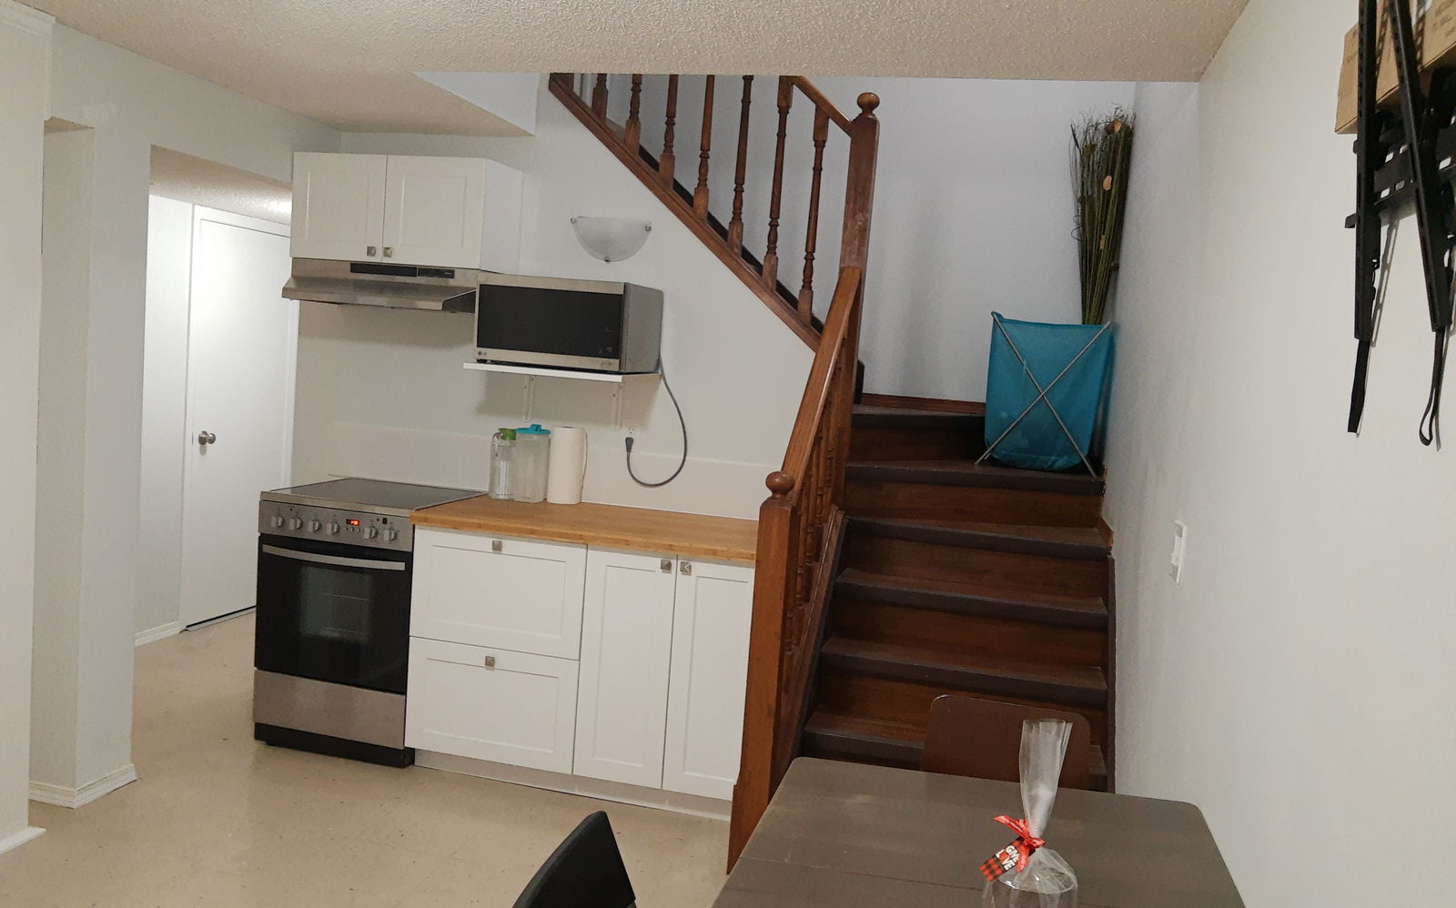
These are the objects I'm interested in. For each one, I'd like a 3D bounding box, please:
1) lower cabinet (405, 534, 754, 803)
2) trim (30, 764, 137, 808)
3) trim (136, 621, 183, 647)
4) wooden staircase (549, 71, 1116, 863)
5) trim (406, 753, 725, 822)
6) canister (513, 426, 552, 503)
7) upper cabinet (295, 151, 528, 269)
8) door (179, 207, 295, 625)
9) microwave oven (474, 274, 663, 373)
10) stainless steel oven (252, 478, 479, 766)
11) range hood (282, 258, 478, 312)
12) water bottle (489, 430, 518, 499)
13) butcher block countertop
[{"bbox_3d":[-0.413,0.648,3.841,1.213,0.763,0.604,5,6,13],"label":"lower cabinet"},{"bbox_3d":[-2.022,1.024,3.429,0.193,0.056,0.246,5,6,13],"label":"trim"},{"bbox_3d":[-2.622,0.832,5.026,0.017,0.055,0.300,5,6,13],"label":"trim"},{"bbox_3d":[0.253,-0.127,3.916,2.230,2.550,1.900,5,6,14],"label":"wooden staircase"},{"bbox_3d":[-0.511,1.093,3.672,1.186,0.088,0.020,5,6,13],"label":"trim"},{"bbox_3d":[-0.735,0.037,4.126,0.130,0.285,0.130,5,6,14],"label":"canister"},{"bbox_3d":[-1.189,-0.885,4.060,0.760,0.381,0.325,5,6,13],"label":"upper cabinet"},{"bbox_3d":[-2.419,-0.172,5.446,0.050,1.960,0.770,5,6,14],"label":"door"},{"bbox_3d":[-0.560,-0.462,3.928,0.533,0.298,0.410,5,6,14],"label":"microwave oven"},{"bbox_3d":[-1.301,0.590,4.019,0.598,0.911,0.588,5,6,13],"label":"stainless steel oven"},{"bbox_3d":[-1.220,-0.617,4.025,0.750,0.155,0.447,5,6,13],"label":"range hood"},{"bbox_3d":[-0.851,0.038,4.157,0.100,0.260,0.100,5,6,14],"label":"water bottle"},{"bbox_3d":[-0.388,0.248,3.823,1.235,0.038,0.650,5,6,14],"label":"butcher block countertop"}]

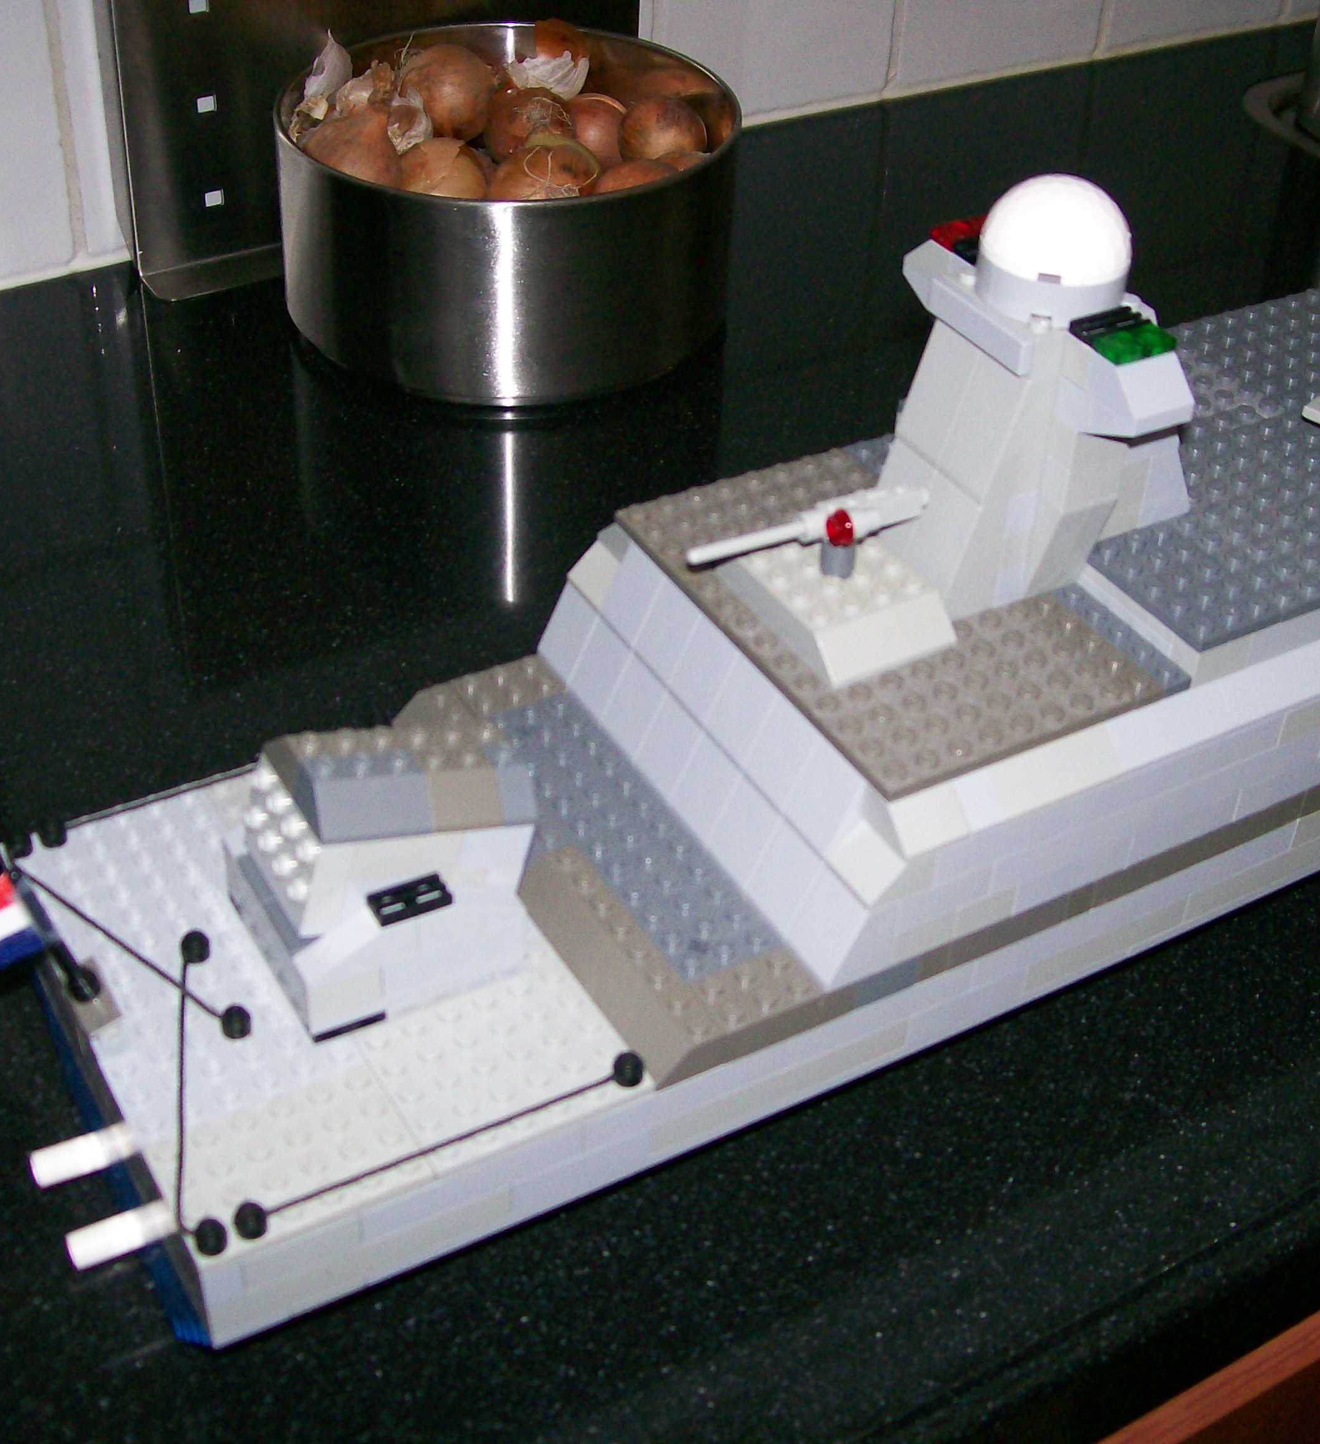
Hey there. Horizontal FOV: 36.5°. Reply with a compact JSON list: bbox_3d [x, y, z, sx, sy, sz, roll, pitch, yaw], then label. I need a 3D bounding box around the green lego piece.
[{"bbox_3d":[0.095,-0.075,0.399,0.016,0.004,0.009,-19,44,-24],"label":"green lego piece"}]

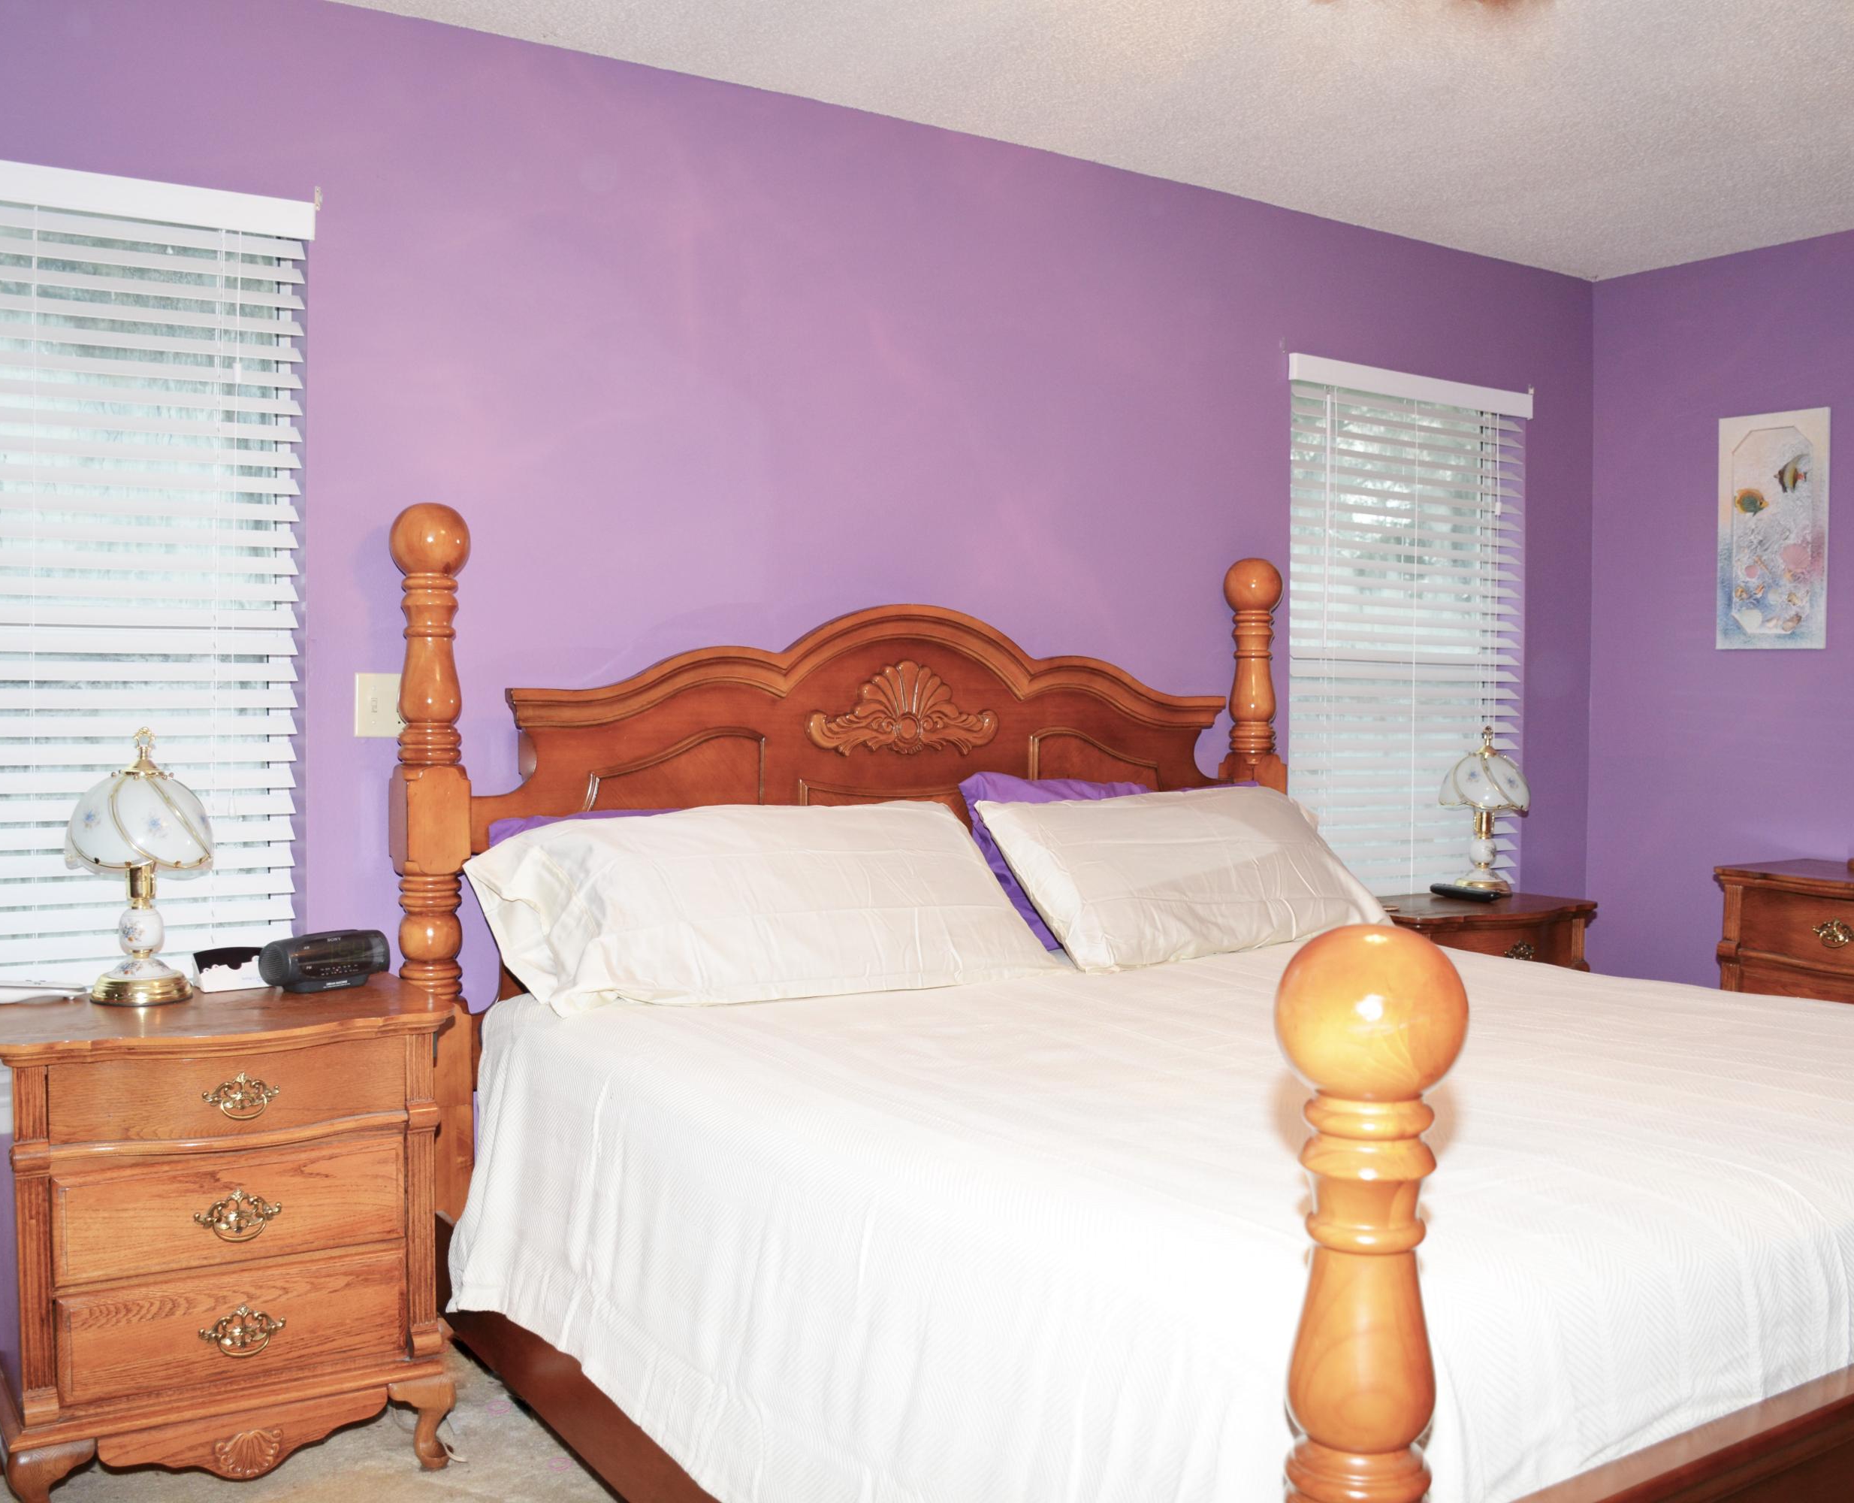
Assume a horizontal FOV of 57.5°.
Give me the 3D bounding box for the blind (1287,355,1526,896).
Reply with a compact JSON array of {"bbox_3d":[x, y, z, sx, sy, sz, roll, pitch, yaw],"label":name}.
[{"bbox_3d":[1.251,-0.248,4.383,0.840,1.420,0.080,-1,2,-32],"label":"blind"}]

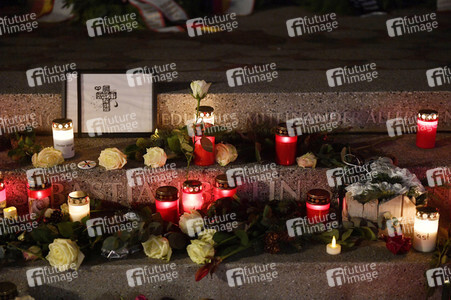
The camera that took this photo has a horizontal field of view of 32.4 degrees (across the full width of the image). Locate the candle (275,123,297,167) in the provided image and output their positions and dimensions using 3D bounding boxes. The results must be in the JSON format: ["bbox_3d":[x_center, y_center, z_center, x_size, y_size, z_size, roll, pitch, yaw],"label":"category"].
[{"bbox_3d":[0.177,-0.015,2.259,0.062,0.113,0.062,0,20,0],"label":"candle"}]

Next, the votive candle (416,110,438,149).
[{"bbox_3d":[0.624,-0.063,2.398,0.061,0.107,0.061,0,20,0],"label":"votive candle"}]

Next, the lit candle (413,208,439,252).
[{"bbox_3d":[0.553,0.221,2.152,0.062,0.109,0.062,0,20,0],"label":"lit candle"}]

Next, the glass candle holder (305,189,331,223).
[{"bbox_3d":[0.271,0.181,2.254,0.067,0.115,0.067,0,20,0],"label":"glass candle holder"}]

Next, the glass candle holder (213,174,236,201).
[{"bbox_3d":[0.001,0.142,2.227,0.063,0.116,0.063,0,20,0],"label":"glass candle holder"}]

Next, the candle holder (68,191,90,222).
[{"bbox_3d":[-0.406,0.173,2.159,0.060,0.105,0.060,0,20,0],"label":"candle holder"}]

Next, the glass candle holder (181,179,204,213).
[{"bbox_3d":[-0.098,0.155,2.327,0.060,0.113,0.060,0,20,0],"label":"glass candle holder"}]

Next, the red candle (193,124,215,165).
[{"bbox_3d":[-0.066,-0.017,2.383,0.064,0.117,0.064,0,20,0],"label":"red candle"}]

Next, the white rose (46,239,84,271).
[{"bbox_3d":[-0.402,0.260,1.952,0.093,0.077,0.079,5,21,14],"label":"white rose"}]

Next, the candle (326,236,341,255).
[{"bbox_3d":[0.272,0.237,1.945,0.037,0.042,0.037,0,18,0],"label":"candle"}]

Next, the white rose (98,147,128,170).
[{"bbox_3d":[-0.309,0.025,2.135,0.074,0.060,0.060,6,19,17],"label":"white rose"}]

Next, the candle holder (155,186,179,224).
[{"bbox_3d":[-0.164,0.165,2.172,0.063,0.110,0.063,0,20,0],"label":"candle holder"}]

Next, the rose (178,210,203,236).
[{"bbox_3d":[-0.095,0.206,2.177,0.076,0.070,0.070,0,20,0],"label":"rose"}]

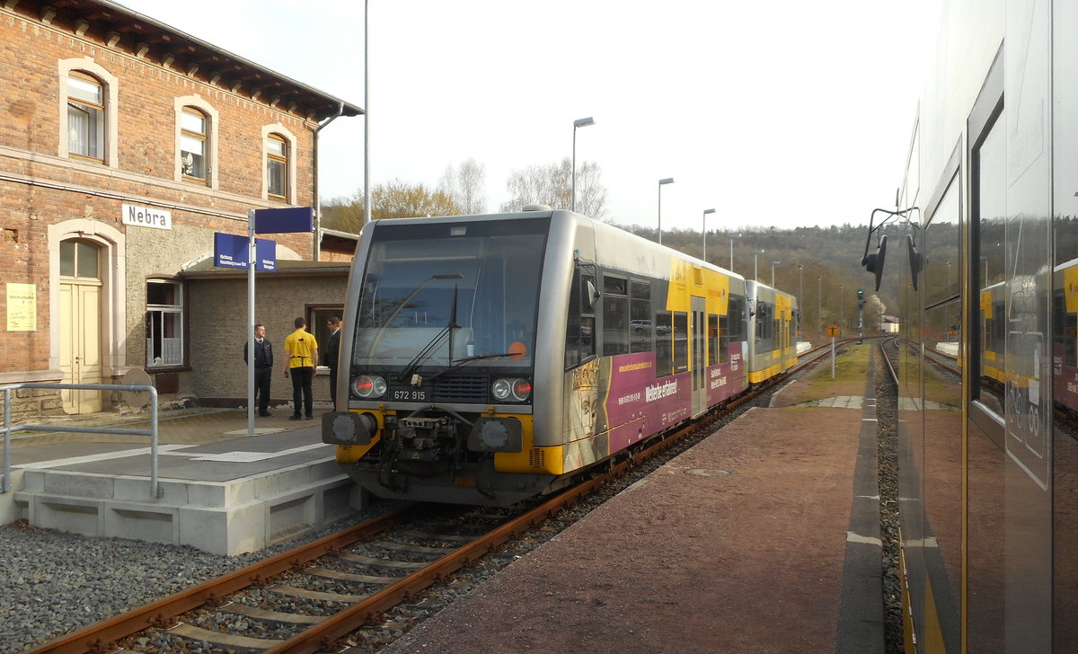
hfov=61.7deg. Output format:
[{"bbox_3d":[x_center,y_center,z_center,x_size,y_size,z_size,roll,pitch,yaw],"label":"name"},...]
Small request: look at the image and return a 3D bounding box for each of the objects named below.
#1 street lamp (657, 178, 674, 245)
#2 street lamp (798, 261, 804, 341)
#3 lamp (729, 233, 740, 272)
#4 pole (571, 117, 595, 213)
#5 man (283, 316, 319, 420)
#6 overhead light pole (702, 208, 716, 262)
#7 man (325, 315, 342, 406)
[{"bbox_3d":[5.606,-2.470,39.657,0.640,8.140,0.290,0,0,21],"label":"street lamp"},{"bbox_3d":[34.830,-3.160,120.000,0.750,10.200,0.350,0,0,23],"label":"street lamp"},{"bbox_3d":[13.549,-2.470,61.957,0.640,8.140,0.290,0,0,21],"label":"lamp"},{"bbox_3d":[1.395,-2.470,28.257,0.640,8.140,0.290,0,0,21],"label":"pole"},{"bbox_3d":[-4.180,0.710,15.850,0.590,1.790,0.360,0,0,-6],"label":"man"},{"bbox_3d":[9.515,-2.470,50.257,0.640,8.140,0.290,0,0,21],"label":"overhead light pole"},{"bbox_3d":[-3.650,0.710,16.400,0.380,1.790,0.520,0,0,-6],"label":"man"}]

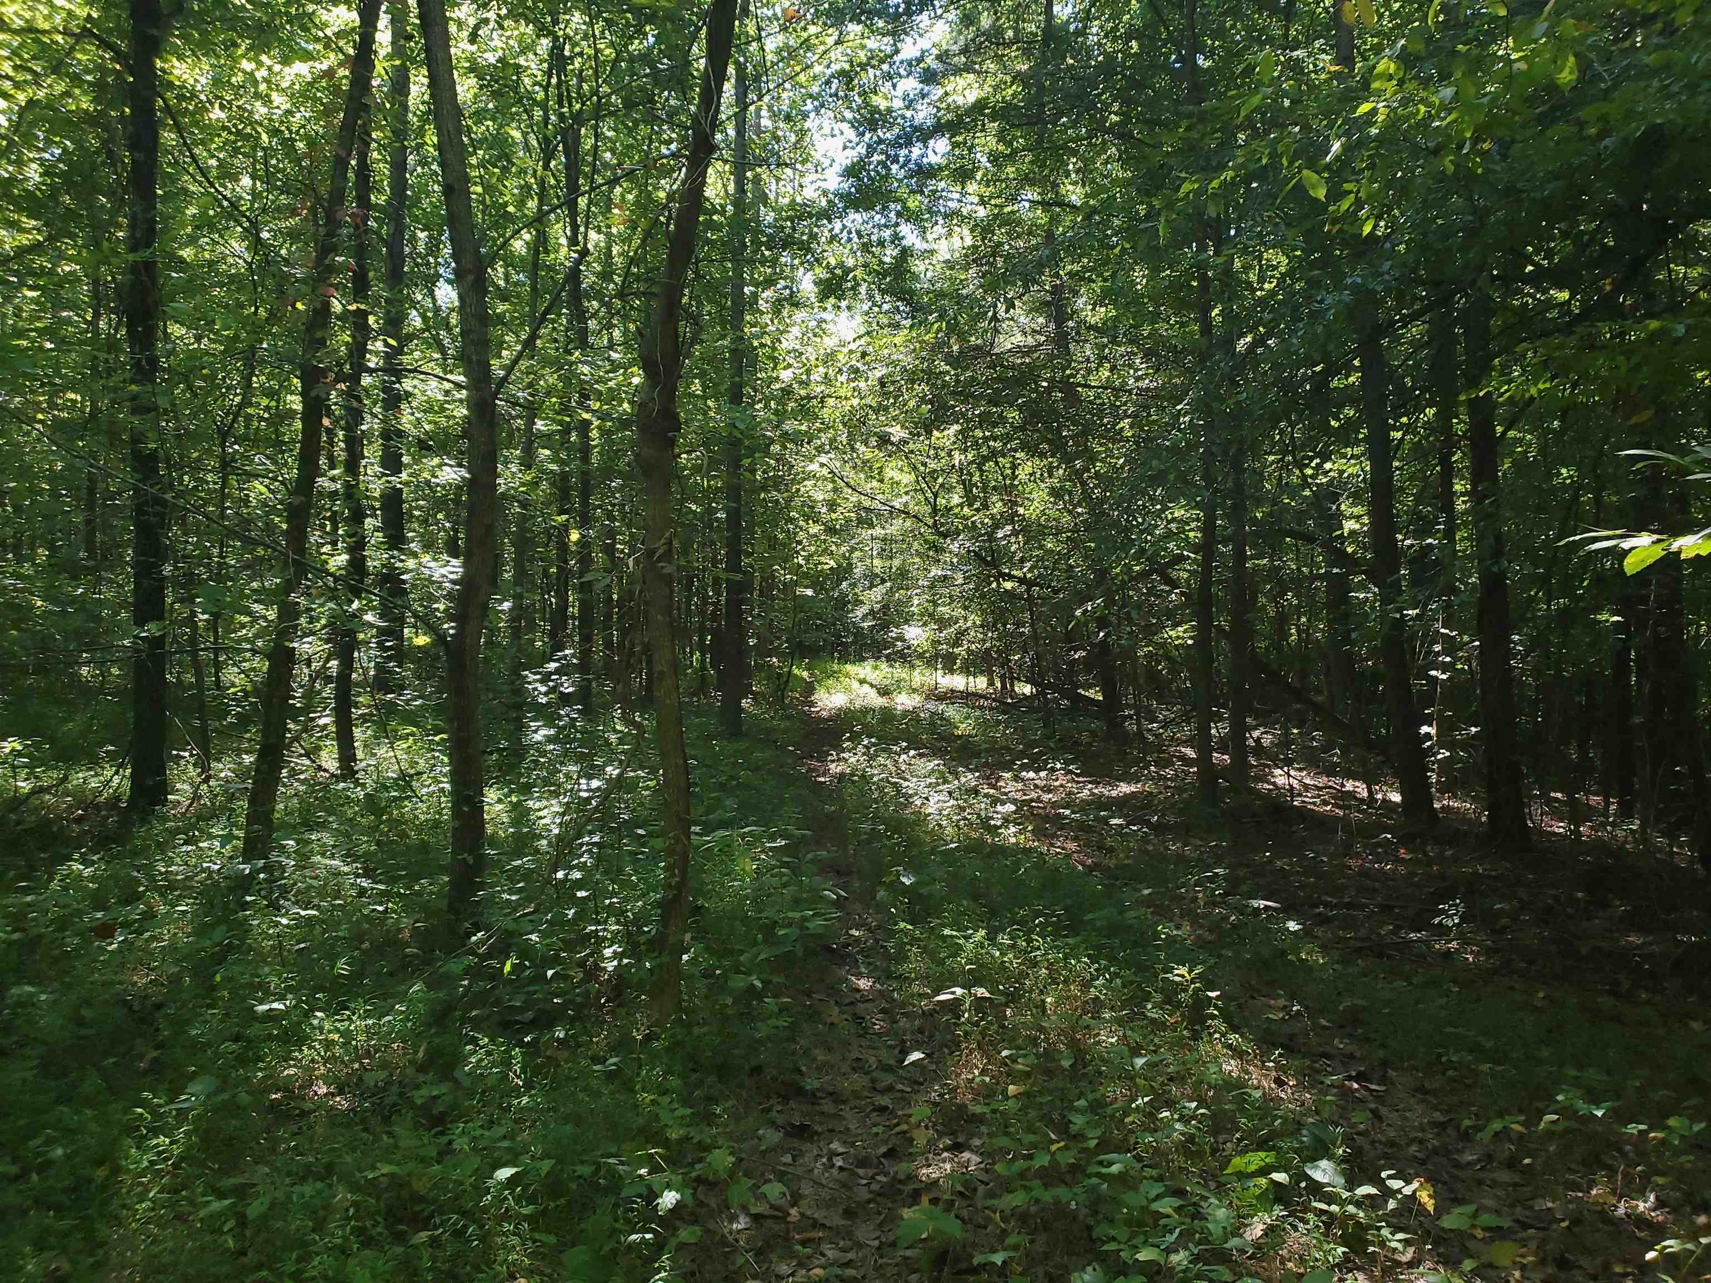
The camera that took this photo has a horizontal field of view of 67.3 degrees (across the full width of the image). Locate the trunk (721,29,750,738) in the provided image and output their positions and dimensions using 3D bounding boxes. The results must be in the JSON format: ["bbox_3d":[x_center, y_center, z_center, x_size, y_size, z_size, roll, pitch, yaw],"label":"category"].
[{"bbox_3d":[-2.162,-4.770,23.493,0.340,13.060,0.340,0,-2,0],"label":"trunk"}]

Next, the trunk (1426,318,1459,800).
[{"bbox_3d":[6.804,-1.115,14.884,0.220,5.630,0.220,0,-2,0],"label":"trunk"}]

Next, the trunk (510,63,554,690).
[{"bbox_3d":[-7.621,-6.059,30.221,0.360,14.970,0.360,2,-2,0],"label":"trunk"}]

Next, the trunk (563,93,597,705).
[{"bbox_3d":[-5.886,-5.141,27.199,0.360,13.470,0.360,-1,-2,0],"label":"trunk"}]

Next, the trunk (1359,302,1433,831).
[{"bbox_3d":[4.891,-0.724,11.671,0.280,4.760,0.280,-4,-2,0],"label":"trunk"}]

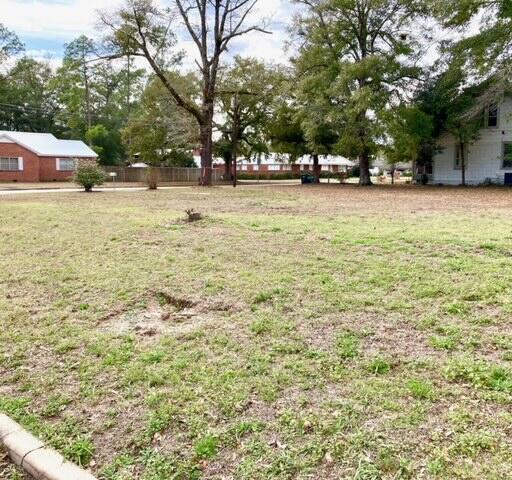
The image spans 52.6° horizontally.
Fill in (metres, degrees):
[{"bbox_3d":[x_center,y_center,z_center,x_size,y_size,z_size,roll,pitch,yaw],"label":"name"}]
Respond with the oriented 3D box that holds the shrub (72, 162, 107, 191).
[{"bbox_3d":[-10.763,-4.055,33.461,2.200,1.950,2.100,0,8,0],"label":"shrub"}]

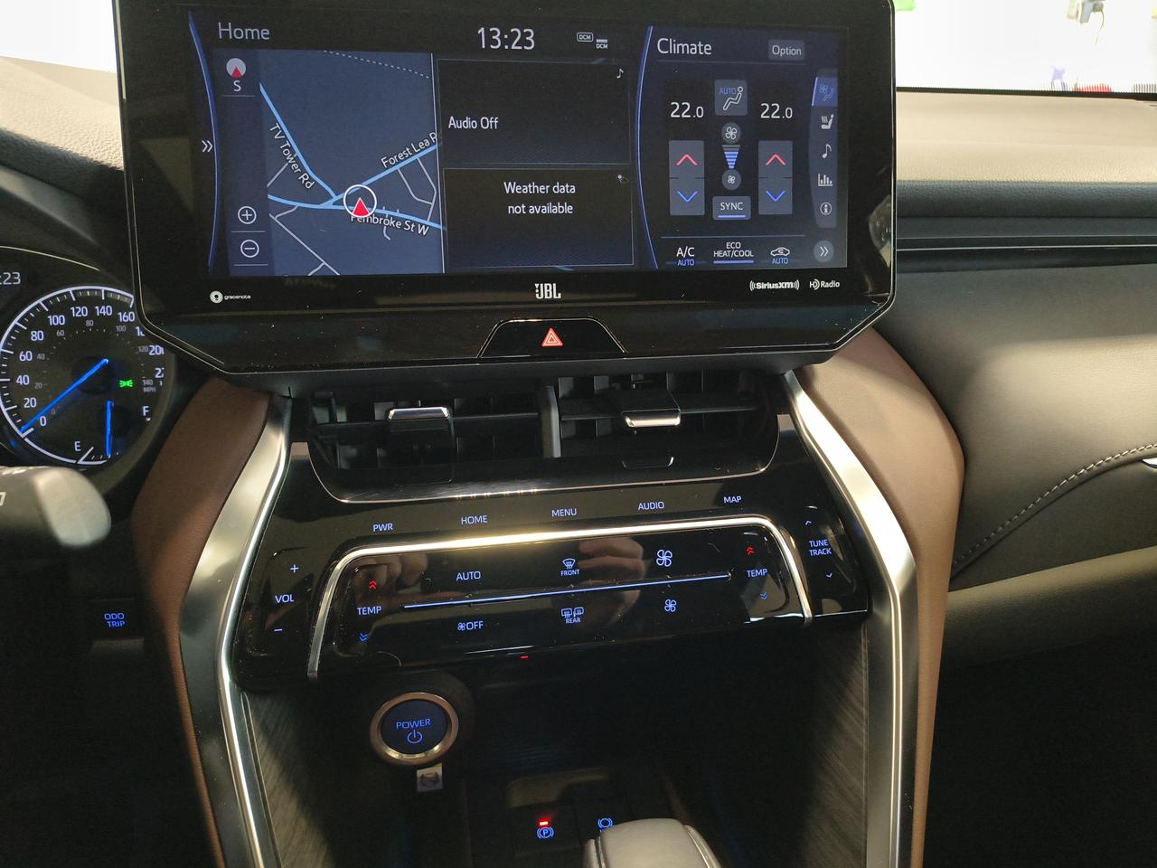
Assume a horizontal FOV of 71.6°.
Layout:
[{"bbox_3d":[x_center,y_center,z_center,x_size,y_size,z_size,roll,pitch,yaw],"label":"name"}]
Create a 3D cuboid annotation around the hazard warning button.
[{"bbox_3d":[-0.012,-0.044,0.367,0.066,0.017,0.010,-3,-11,-10],"label":"hazard warning button"}]

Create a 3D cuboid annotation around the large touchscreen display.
[{"bbox_3d":[-0.015,-0.129,0.365,0.292,0.110,0.012,-3,7,-10],"label":"large touchscreen display"}]

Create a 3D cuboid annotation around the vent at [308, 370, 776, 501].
[{"bbox_3d":[-0.014,0.000,0.381,0.214,0.057,0.042,-3,-7,-10],"label":"vent"}]

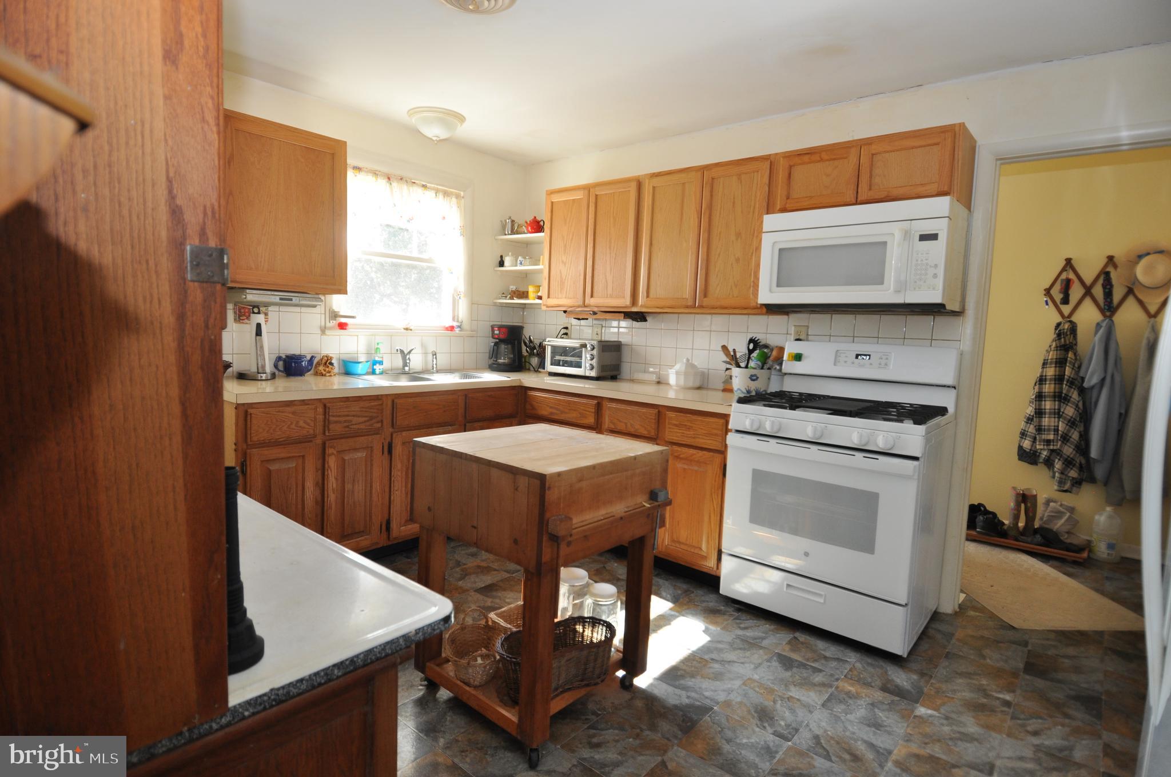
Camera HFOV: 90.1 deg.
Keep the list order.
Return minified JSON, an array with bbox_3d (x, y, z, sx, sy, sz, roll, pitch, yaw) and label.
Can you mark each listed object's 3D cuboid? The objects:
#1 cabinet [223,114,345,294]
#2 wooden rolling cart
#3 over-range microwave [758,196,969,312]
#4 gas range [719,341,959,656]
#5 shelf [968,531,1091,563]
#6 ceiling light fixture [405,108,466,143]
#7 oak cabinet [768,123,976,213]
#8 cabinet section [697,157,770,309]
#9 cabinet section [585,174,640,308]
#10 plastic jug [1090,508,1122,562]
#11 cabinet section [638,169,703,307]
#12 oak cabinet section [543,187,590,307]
[{"bbox_3d":[-1.536,-0.870,2.890,0.330,0.767,0.600,7,8,41],"label":"cabinet"},{"bbox_3d":[-0.144,0.607,1.947,0.655,0.850,0.555,7,8,41],"label":"wooden rolling cart"},{"bbox_3d":[1.223,-0.572,2.624,0.753,0.420,0.395,7,8,41],"label":"over-range microwave"},{"bbox_3d":[1.118,0.402,2.608,0.760,1.192,0.650,7,8,41],"label":"gas range"},{"bbox_3d":[2.635,0.913,3.625,0.720,0.090,0.290,6,7,36],"label":"shelf"},{"bbox_3d":[-0.854,-1.488,3.374,0.330,0.151,0.330,2,6,0],"label":"ceiling light fixture"},{"bbox_3d":[1.255,-0.921,2.611,0.763,0.298,0.335,7,8,41],"label":"oak cabinet"},{"bbox_3d":[0.832,-0.765,3.047,0.370,0.730,0.320,7,8,40],"label":"cabinet section"},{"bbox_3d":[0.259,-0.840,3.529,0.370,0.730,0.320,7,8,40],"label":"cabinet section"},{"bbox_3d":[3.041,0.849,3.407,0.142,0.288,0.142,7,8,41],"label":"plastic jug"},{"bbox_3d":[0.556,-0.801,3.279,0.370,0.730,0.320,7,8,40],"label":"cabinet section"},{"bbox_3d":[-0.026,-0.877,3.768,0.377,0.730,0.320,7,8,40],"label":"oak cabinet section"}]

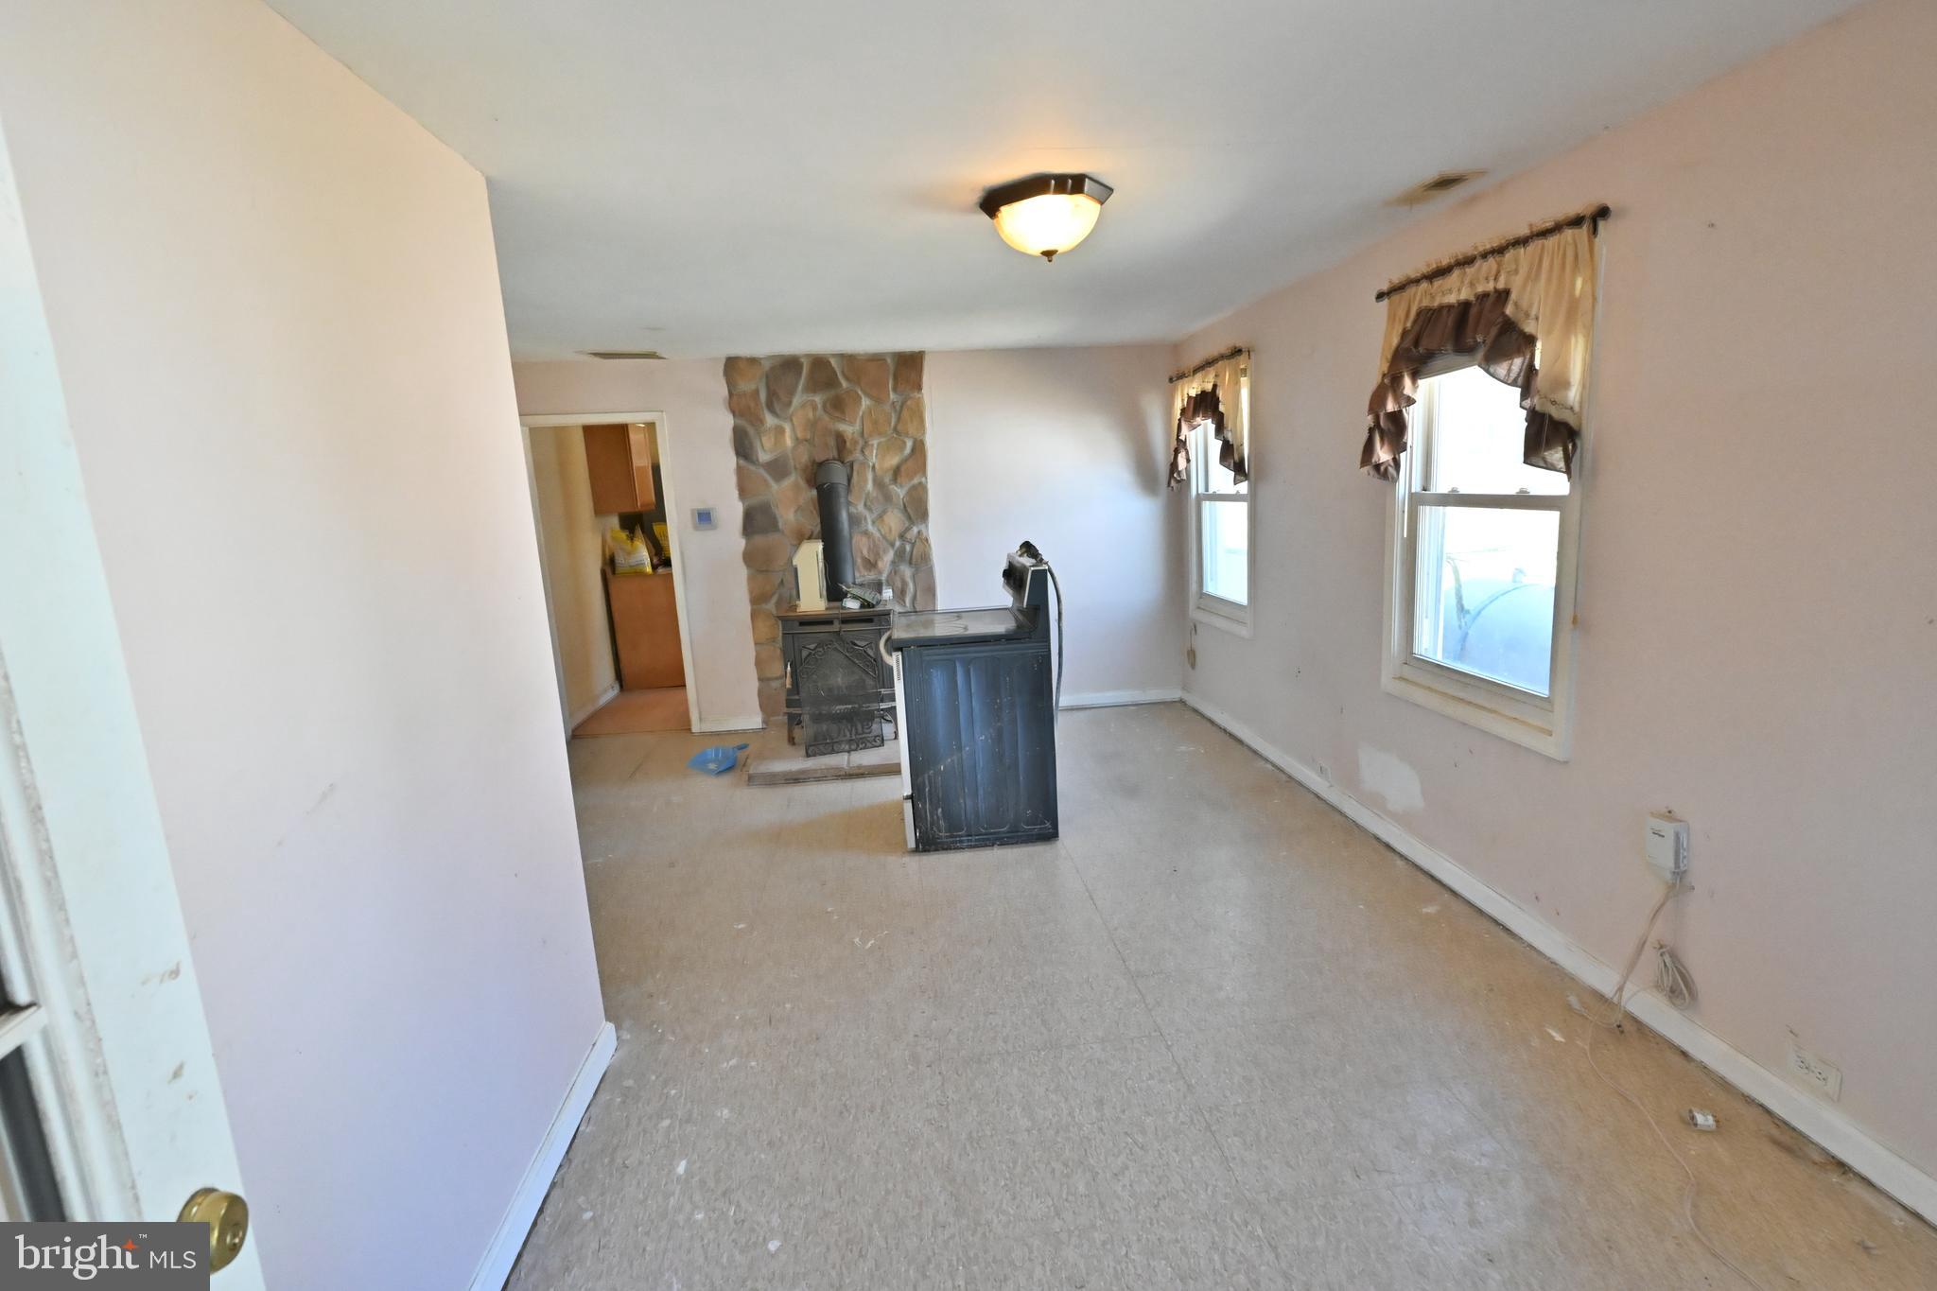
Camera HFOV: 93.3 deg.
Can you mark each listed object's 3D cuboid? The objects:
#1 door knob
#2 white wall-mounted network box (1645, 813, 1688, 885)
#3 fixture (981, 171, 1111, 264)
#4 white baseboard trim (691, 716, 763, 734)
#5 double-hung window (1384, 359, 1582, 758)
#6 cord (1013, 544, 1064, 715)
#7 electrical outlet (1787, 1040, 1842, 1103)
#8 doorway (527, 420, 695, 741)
[{"bbox_3d":[-0.589,0.462,0.724,0.034,0.064,0.064,-5,10,-11],"label":"door knob"},{"bbox_3d":[1.812,0.522,2.377,0.040,0.145,0.085,-4,10,-5],"label":"white wall-mounted network box"},{"bbox_3d":[0.235,-1.214,2.664,0.383,0.181,0.378,-4,10,-5],"label":"fixture"},{"bbox_3d":[-1.593,0.537,6.131,0.452,0.082,0.016,-4,10,-5],"label":"white baseboard trim"},{"bbox_3d":[1.686,-0.473,3.033,0.099,1.490,1.008,-4,10,-5],"label":"double-hung window"},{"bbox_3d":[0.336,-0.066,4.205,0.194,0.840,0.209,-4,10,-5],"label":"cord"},{"bbox_3d":[1.843,0.936,1.999,0.011,0.071,0.115,-4,10,-5],"label":"electrical outlet"},{"bbox_3d":[-2.298,-0.422,5.970,0.864,2.101,0.119,-4,10,-5],"label":"doorway"}]

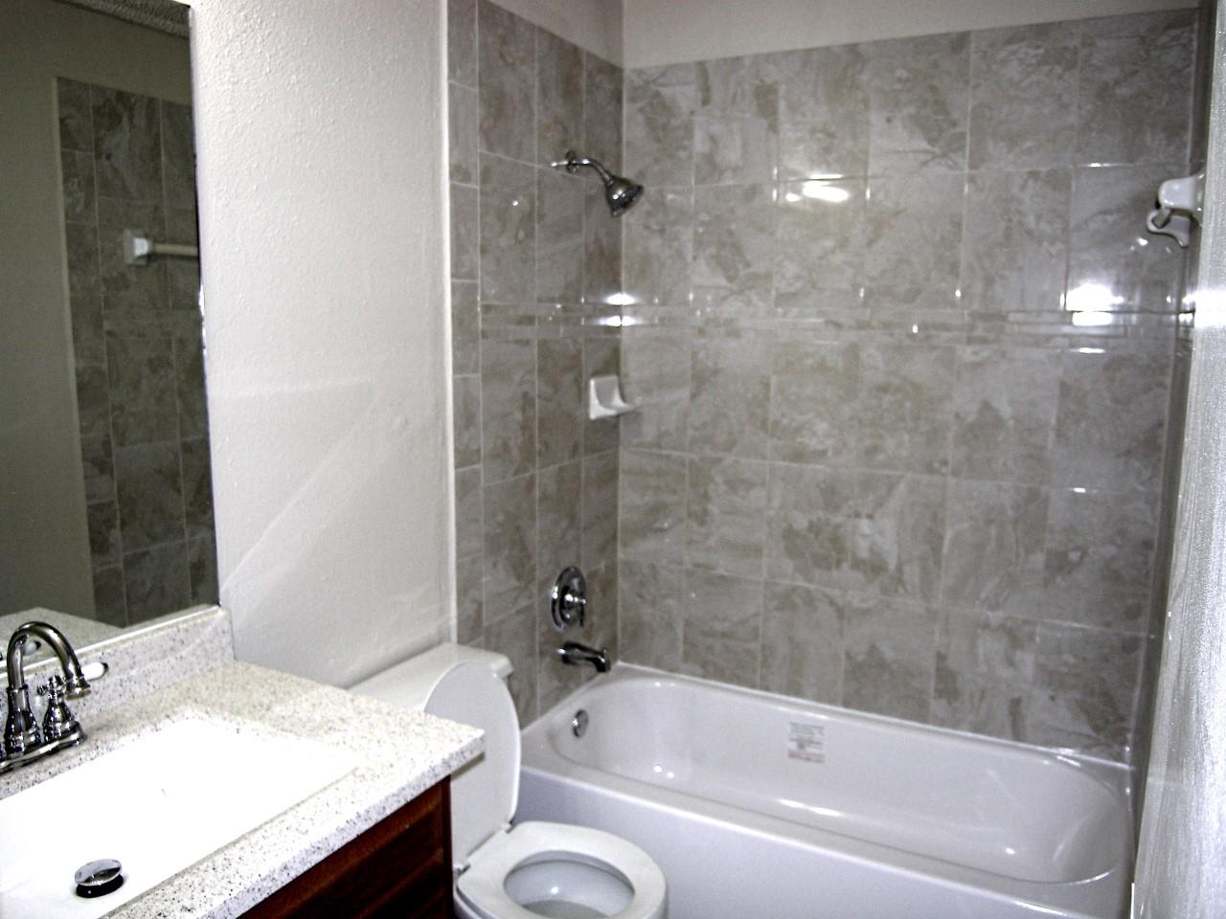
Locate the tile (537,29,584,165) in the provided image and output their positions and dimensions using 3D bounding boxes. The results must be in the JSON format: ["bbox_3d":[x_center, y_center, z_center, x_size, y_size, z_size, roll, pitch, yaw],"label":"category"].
[{"bbox_3d":[-0.144,-0.937,2.261,0.015,0.352,0.242,5,10,28],"label":"tile"}]

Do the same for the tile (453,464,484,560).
[{"bbox_3d":[-0.350,0.130,2.050,0.010,0.216,0.108,5,10,27],"label":"tile"}]

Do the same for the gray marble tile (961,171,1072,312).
[{"bbox_3d":[1.026,-0.556,2.170,0.250,0.350,0.010,5,10,27],"label":"gray marble tile"}]

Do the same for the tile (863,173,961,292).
[{"bbox_3d":[0.805,-0.580,2.285,0.254,0.356,0.010,5,10,27],"label":"tile"}]

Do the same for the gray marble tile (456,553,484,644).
[{"bbox_3d":[-0.356,0.347,2.110,0.010,0.219,0.108,5,10,27],"label":"gray marble tile"}]

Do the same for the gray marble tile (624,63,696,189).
[{"bbox_3d":[0.137,-0.978,2.518,0.234,0.352,0.010,5,10,28],"label":"gray marble tile"}]

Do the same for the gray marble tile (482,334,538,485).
[{"bbox_3d":[-0.266,-0.127,2.170,0.010,0.349,0.242,5,10,28],"label":"gray marble tile"}]

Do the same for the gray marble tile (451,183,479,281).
[{"bbox_3d":[-0.345,-0.519,1.951,0.015,0.218,0.108,5,10,28],"label":"gray marble tile"}]

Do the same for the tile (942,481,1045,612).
[{"bbox_3d":[1.024,0.234,2.288,0.250,0.350,0.010,5,10,27],"label":"tile"}]

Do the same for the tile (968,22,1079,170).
[{"bbox_3d":[1.034,-0.907,2.118,0.254,0.356,0.010,5,10,27],"label":"tile"}]

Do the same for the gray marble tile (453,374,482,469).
[{"bbox_3d":[-0.351,-0.089,2.040,0.010,0.219,0.108,5,10,27],"label":"gray marble tile"}]

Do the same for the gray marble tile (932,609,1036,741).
[{"bbox_3d":[0.996,0.583,2.305,0.248,0.362,0.015,5,10,28],"label":"gray marble tile"}]

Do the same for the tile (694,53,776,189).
[{"bbox_3d":[0.354,-0.976,2.454,0.250,0.350,0.010,5,10,27],"label":"tile"}]

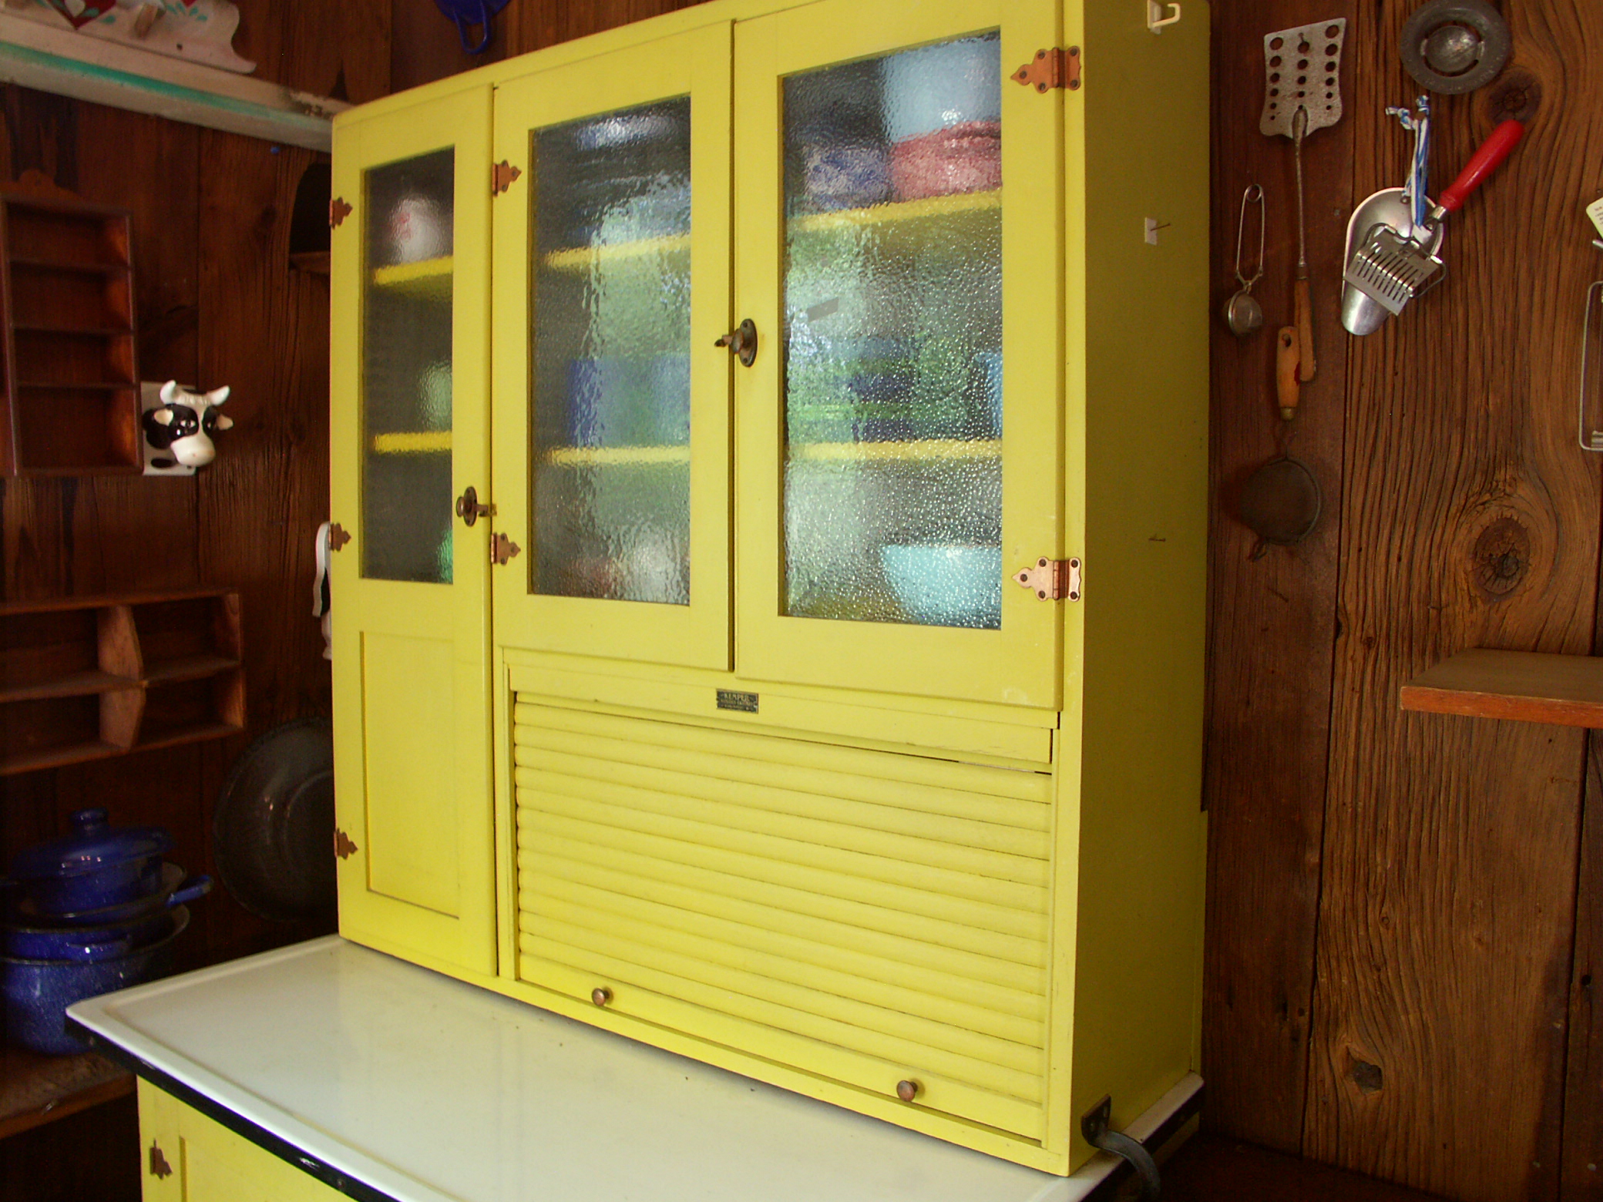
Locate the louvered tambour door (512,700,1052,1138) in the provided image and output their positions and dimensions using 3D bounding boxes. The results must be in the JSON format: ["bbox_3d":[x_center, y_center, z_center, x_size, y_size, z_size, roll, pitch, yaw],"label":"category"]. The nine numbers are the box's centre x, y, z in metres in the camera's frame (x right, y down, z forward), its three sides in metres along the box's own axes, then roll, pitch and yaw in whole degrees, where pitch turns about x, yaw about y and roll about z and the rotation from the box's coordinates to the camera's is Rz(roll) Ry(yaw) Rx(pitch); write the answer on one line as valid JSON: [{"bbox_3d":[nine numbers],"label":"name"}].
[{"bbox_3d":[-0.061,0.276,1.244,0.651,0.310,0.030,3,4,37],"label":"louvered tambour door"}]

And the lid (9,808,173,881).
[{"bbox_3d":[-0.864,0.281,1.578,0.182,0.058,0.182,-5,5,0],"label":"lid"}]

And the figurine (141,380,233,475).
[{"bbox_3d":[-0.815,-0.228,1.720,0.098,0.122,0.106,3,4,37],"label":"figurine"}]

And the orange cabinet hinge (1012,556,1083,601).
[{"bbox_3d":[0.195,-0.018,1.029,0.060,0.035,0.014,3,4,37],"label":"orange cabinet hinge"}]

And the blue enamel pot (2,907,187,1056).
[{"bbox_3d":[-0.866,0.463,1.584,0.224,0.122,0.224,0,3,0],"label":"blue enamel pot"}]

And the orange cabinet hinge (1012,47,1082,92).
[{"bbox_3d":[0.191,-0.413,1.014,0.060,0.034,0.014,3,4,37],"label":"orange cabinet hinge"}]

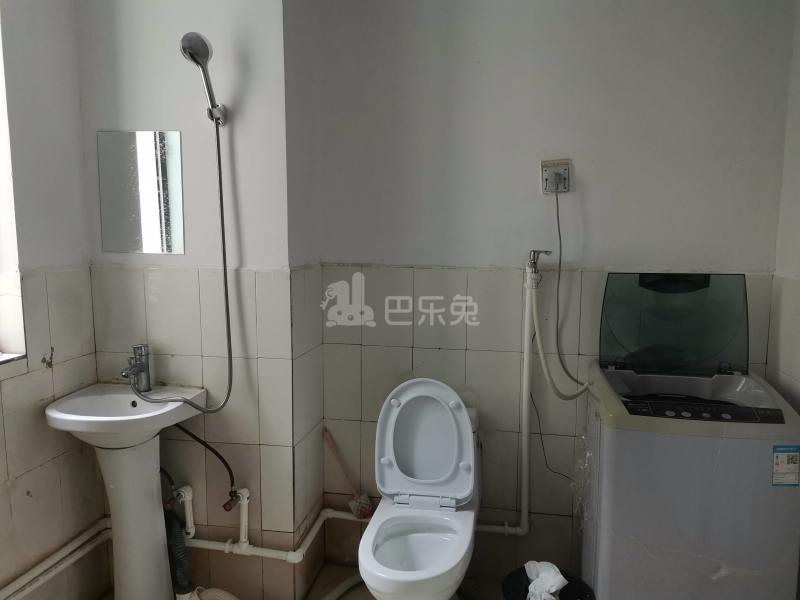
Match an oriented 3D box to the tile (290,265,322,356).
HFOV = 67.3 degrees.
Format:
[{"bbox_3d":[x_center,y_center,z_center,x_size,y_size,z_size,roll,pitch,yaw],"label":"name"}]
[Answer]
[{"bbox_3d":[-0.332,0.040,2.133,0.012,0.301,0.339,2,7,10],"label":"tile"}]

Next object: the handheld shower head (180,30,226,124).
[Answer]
[{"bbox_3d":[-0.580,-0.662,1.806,0.100,0.265,0.080,2,34,10],"label":"handheld shower head"}]

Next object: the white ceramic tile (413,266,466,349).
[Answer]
[{"bbox_3d":[0.150,0.033,2.221,0.200,0.298,0.012,2,7,10],"label":"white ceramic tile"}]

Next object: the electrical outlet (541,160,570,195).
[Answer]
[{"bbox_3d":[0.533,-0.422,2.060,0.093,0.112,0.030,2,8,10],"label":"electrical outlet"}]

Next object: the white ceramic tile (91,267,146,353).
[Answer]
[{"bbox_3d":[-0.963,0.032,2.066,0.200,0.301,0.010,2,8,10],"label":"white ceramic tile"}]

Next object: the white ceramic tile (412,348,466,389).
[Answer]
[{"bbox_3d":[0.148,0.331,2.256,0.200,0.300,0.010,2,7,10],"label":"white ceramic tile"}]

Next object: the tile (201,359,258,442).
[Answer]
[{"bbox_3d":[-0.568,0.341,2.034,0.200,0.300,0.010,2,7,10],"label":"tile"}]

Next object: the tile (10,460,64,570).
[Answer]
[{"bbox_3d":[-1.125,0.667,1.863,0.010,0.300,0.200,2,7,10],"label":"tile"}]

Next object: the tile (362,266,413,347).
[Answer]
[{"bbox_3d":[-0.047,0.028,2.257,0.200,0.298,0.012,2,7,10],"label":"tile"}]

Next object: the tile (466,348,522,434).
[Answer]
[{"bbox_3d":[0.345,0.337,2.221,0.200,0.300,0.010,2,7,10],"label":"tile"}]

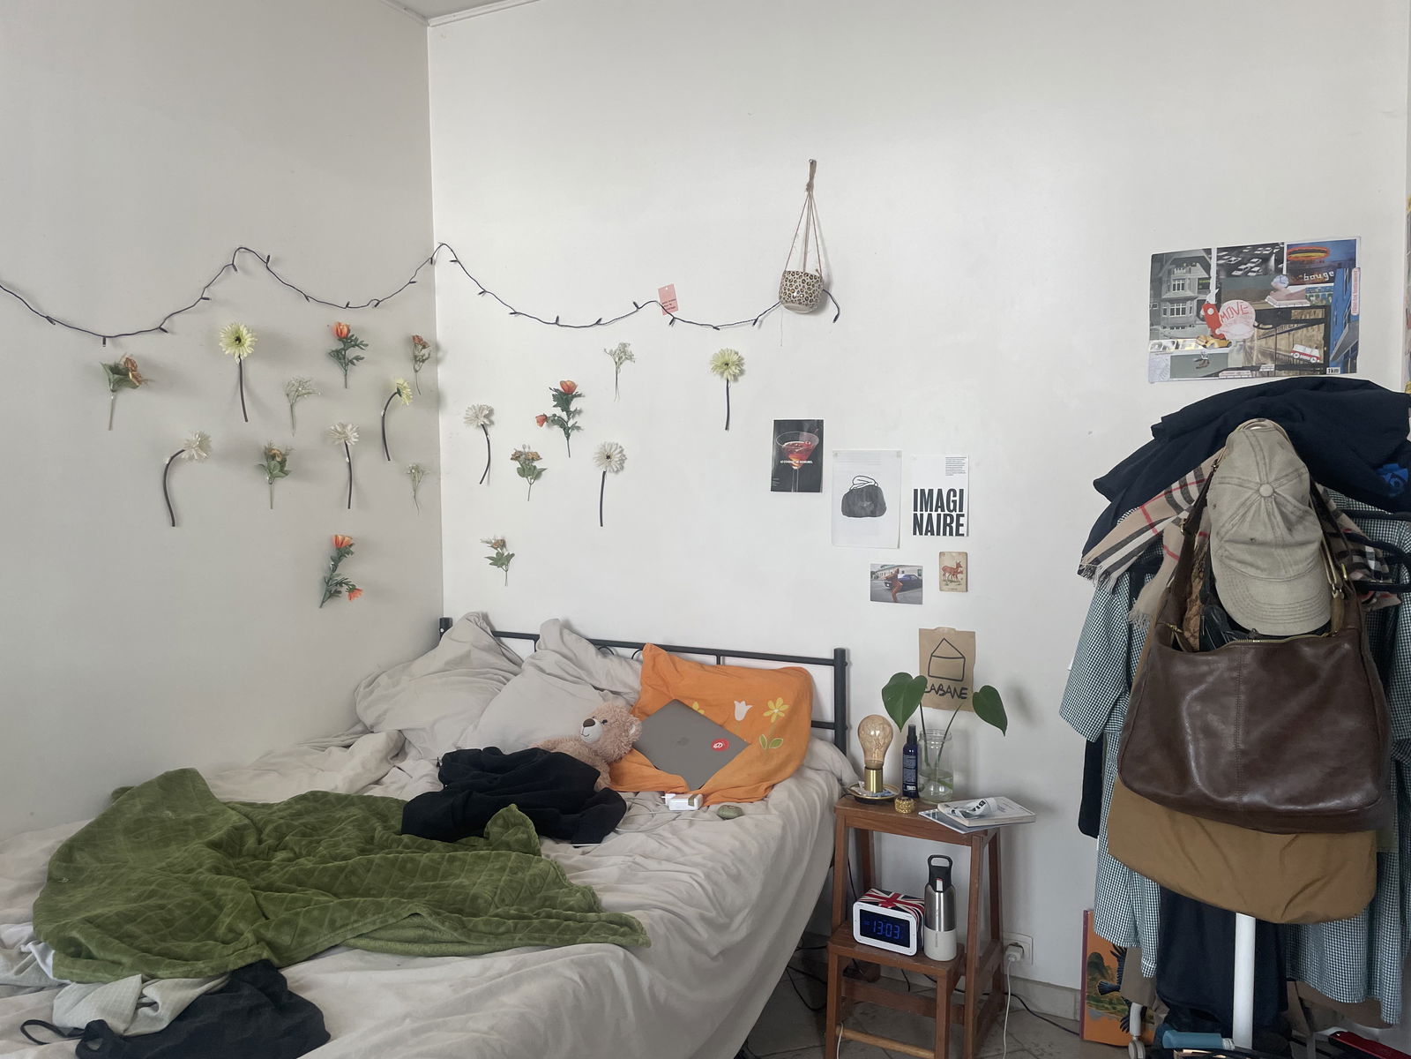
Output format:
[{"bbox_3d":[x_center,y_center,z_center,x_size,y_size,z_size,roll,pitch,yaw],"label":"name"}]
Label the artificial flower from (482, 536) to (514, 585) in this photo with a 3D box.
[{"bbox_3d":[-0.675,0.100,3.454,0.100,0.160,0.045,1,4,28],"label":"artificial flower"}]

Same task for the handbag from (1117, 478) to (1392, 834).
[{"bbox_3d":[0.758,0.158,1.470,0.325,0.475,0.130,1,4,27],"label":"handbag"}]

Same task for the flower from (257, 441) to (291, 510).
[{"bbox_3d":[-1.168,-0.145,2.869,0.070,0.182,0.100,1,4,27],"label":"flower"}]

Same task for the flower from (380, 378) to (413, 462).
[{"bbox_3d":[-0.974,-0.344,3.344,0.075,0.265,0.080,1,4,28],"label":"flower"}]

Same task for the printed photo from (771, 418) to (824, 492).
[{"bbox_3d":[0.256,-0.205,2.962,0.153,0.201,0.008,4,5,28],"label":"printed photo"}]

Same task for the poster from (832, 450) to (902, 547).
[{"bbox_3d":[0.438,-0.081,2.877,0.194,0.262,0.006,1,4,27],"label":"poster"}]

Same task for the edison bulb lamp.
[{"bbox_3d":[0.440,0.579,2.737,0.092,0.204,0.092,1,4,27],"label":"edison bulb lamp"}]

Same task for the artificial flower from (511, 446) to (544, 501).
[{"bbox_3d":[-0.567,-0.177,3.376,0.098,0.176,0.050,1,4,28],"label":"artificial flower"}]

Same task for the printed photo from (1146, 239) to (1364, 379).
[{"bbox_3d":[1.245,-0.494,2.420,0.424,0.301,0.008,2,4,28],"label":"printed photo"}]

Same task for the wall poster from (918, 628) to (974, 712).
[{"bbox_3d":[0.638,0.372,2.799,0.146,0.214,0.008,1,4,28],"label":"wall poster"}]

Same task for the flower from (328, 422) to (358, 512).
[{"bbox_3d":[-1.081,-0.187,3.161,0.060,0.260,0.080,1,4,28],"label":"flower"}]

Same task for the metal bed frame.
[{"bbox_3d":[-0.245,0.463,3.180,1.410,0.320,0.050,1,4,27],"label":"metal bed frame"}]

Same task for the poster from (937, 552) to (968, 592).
[{"bbox_3d":[0.647,0.111,2.760,0.074,0.104,0.008,1,4,27],"label":"poster"}]

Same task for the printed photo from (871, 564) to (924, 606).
[{"bbox_3d":[0.515,0.148,2.856,0.145,0.103,0.004,1,4,27],"label":"printed photo"}]

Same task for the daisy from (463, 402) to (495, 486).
[{"bbox_3d":[-0.732,-0.275,3.433,0.115,0.255,0.070,1,4,27],"label":"daisy"}]

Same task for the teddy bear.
[{"bbox_3d":[-0.322,0.590,2.800,0.210,0.180,0.340,9,48,42],"label":"teddy bear"}]

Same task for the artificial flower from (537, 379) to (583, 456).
[{"bbox_3d":[-0.448,-0.341,3.248,0.170,0.230,0.065,1,4,27],"label":"artificial flower"}]

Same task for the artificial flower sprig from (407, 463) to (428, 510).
[{"bbox_3d":[-0.922,-0.136,3.389,0.045,0.153,0.078,1,4,27],"label":"artificial flower sprig"}]

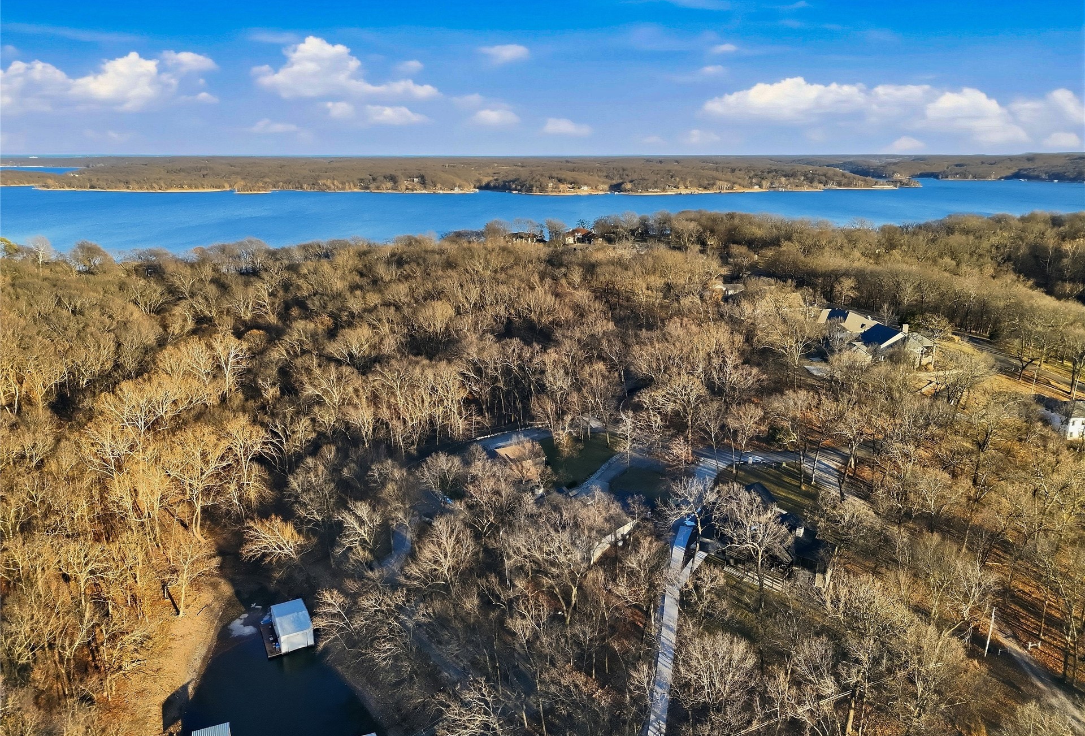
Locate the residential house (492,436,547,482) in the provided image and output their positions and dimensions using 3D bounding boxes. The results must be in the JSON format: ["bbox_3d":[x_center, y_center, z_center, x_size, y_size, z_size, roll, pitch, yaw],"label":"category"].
[{"bbox_3d":[-6.230,23.270,191.880,11.120,5.650,10.820,-8,18,-25],"label":"residential house"}]

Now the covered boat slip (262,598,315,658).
[{"bbox_3d":[-51.120,51.420,150.170,8.640,4.500,12.000,-8,18,-26],"label":"covered boat slip"}]

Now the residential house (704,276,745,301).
[{"bbox_3d":[81.380,-35.520,336.230,14.080,7.260,11.580,-9,18,-29],"label":"residential house"}]

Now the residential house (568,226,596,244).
[{"bbox_3d":[26.020,-87.920,499.680,18.410,10.080,13.970,0,16,-1],"label":"residential house"}]

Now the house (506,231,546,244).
[{"bbox_3d":[-10.340,-84.750,491.830,25.240,8.300,13.940,1,16,3],"label":"house"}]

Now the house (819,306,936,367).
[{"bbox_3d":[103.540,-10.040,236.780,21.280,9.000,34.980,0,16,0],"label":"house"}]

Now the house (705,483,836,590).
[{"bbox_3d":[46.610,33.690,154.330,20.370,8.300,18.280,15,22,42],"label":"house"}]

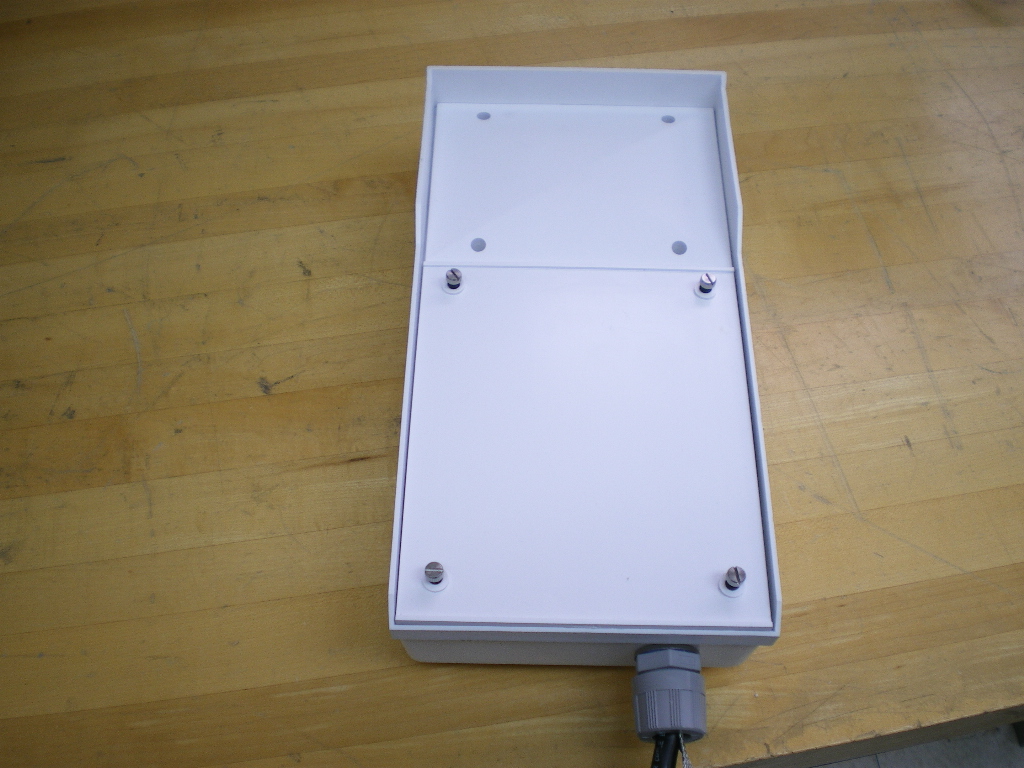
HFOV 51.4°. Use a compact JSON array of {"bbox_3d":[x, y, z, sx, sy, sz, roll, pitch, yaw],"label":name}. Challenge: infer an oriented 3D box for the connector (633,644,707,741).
[{"bbox_3d":[0.074,0.145,0.497,0.034,0.034,0.038,1,59,0],"label":"connector"}]

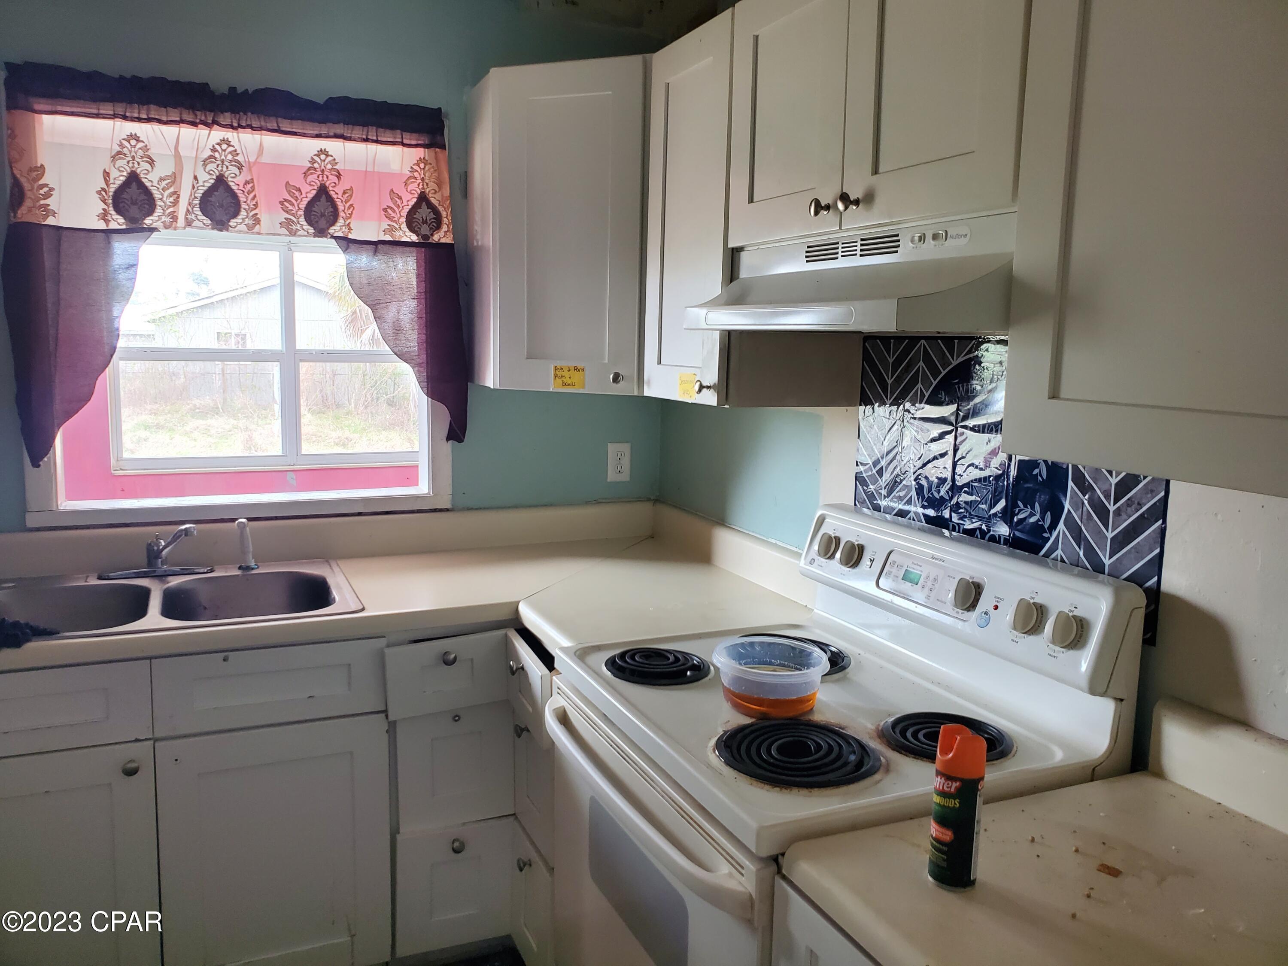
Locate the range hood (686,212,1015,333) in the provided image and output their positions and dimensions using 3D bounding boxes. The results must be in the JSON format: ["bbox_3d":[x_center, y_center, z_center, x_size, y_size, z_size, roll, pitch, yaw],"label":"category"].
[{"bbox_3d":[0.407,-0.329,1.621,0.440,0.158,0.760,-2,9,-24],"label":"range hood"}]

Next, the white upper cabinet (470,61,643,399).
[{"bbox_3d":[-0.187,-0.604,2.321,0.390,0.767,0.025,4,9,21],"label":"white upper cabinet"}]

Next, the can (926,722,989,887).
[{"bbox_3d":[0.357,0.368,1.102,0.053,0.176,0.053,-1,8,-18],"label":"can"}]

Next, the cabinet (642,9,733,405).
[{"bbox_3d":[0.234,-0.569,2.140,0.320,0.770,0.385,-2,9,-24],"label":"cabinet"}]

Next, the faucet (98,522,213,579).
[{"bbox_3d":[-1.179,0.157,2.333,0.258,0.147,0.220,-3,9,-31],"label":"faucet"}]

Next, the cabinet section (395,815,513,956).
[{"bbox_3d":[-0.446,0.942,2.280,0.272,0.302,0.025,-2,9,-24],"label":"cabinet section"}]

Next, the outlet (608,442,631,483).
[{"bbox_3d":[-0.073,-0.062,2.958,0.071,0.116,0.010,-2,9,-24],"label":"outlet"}]

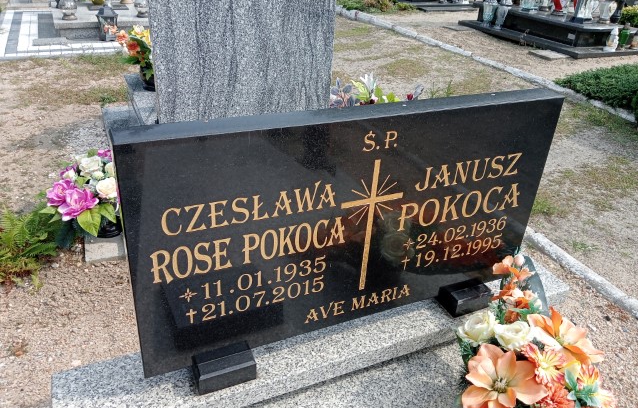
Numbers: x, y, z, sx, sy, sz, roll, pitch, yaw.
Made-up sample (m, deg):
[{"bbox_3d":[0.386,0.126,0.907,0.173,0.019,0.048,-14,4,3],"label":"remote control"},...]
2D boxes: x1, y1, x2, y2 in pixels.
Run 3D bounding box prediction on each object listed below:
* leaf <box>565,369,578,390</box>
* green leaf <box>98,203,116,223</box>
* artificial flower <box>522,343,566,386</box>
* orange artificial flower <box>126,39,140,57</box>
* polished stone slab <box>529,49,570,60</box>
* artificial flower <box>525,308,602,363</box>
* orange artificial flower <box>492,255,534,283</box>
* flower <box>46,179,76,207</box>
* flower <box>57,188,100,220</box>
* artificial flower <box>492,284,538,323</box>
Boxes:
[{"bbox_3d":[0.583,0.405,1.193,0.025,0.050,0.014,-23,9,16],"label":"leaf"},{"bbox_3d":[-0.801,0.032,1.956,0.068,0.080,0.045,-9,3,-22],"label":"green leaf"},{"bbox_3d":[0.485,0.344,1.108,0.093,0.092,0.050,19,-7,27],"label":"artificial flower"},{"bbox_3d":[-0.934,-0.788,2.600,0.070,0.050,0.080,12,59,14],"label":"orange artificial flower"},{"bbox_3d":[2.690,-1.690,5.915,0.370,0.050,0.360,-10,31,-22],"label":"polished stone slab"},{"bbox_3d":[0.609,0.328,1.287,0.190,0.090,0.170,-1,31,-28],"label":"artificial flower"},{"bbox_3d":[0.601,0.199,1.597,0.120,0.070,0.075,-10,31,-24],"label":"orange artificial flower"},{"bbox_3d":[-0.964,-0.043,1.941,0.125,0.105,0.080,-12,6,-26],"label":"flower"},{"bbox_3d":[-0.890,0.002,1.912,0.148,0.118,0.090,-11,5,-25],"label":"flower"},{"bbox_3d":[0.489,0.248,1.286,0.112,0.090,0.080,16,-4,23],"label":"artificial flower"}]

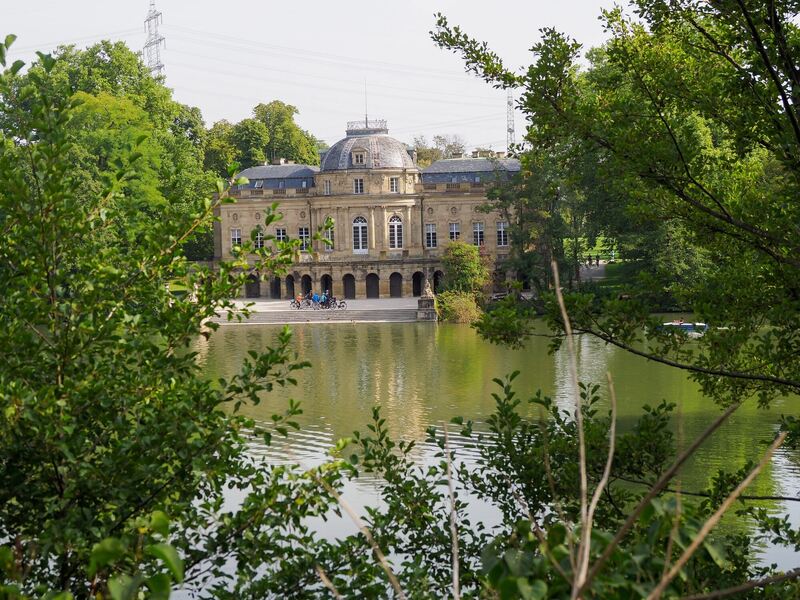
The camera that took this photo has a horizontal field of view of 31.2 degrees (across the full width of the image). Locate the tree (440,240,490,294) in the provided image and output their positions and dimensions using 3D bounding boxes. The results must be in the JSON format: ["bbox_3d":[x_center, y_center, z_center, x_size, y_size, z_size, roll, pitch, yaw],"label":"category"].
[{"bbox_3d":[6.354,-2.959,139.000,5.000,5.700,4.800,-1,2,0],"label":"tree"}]

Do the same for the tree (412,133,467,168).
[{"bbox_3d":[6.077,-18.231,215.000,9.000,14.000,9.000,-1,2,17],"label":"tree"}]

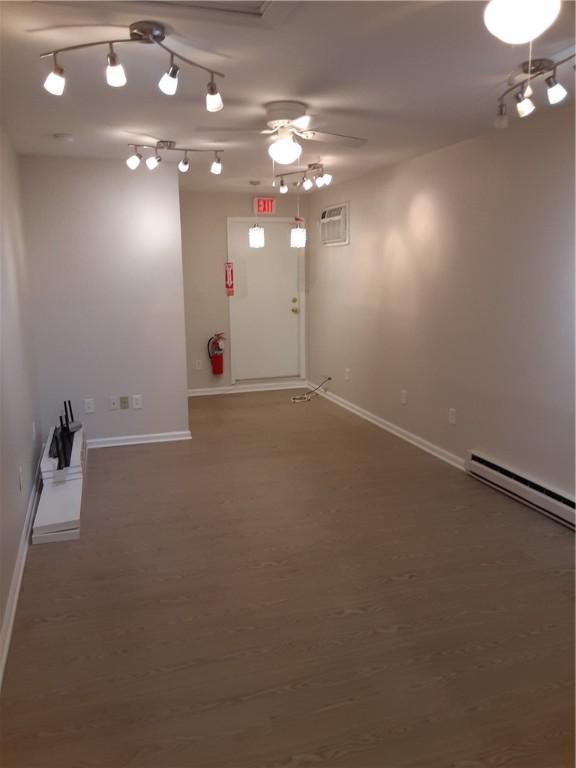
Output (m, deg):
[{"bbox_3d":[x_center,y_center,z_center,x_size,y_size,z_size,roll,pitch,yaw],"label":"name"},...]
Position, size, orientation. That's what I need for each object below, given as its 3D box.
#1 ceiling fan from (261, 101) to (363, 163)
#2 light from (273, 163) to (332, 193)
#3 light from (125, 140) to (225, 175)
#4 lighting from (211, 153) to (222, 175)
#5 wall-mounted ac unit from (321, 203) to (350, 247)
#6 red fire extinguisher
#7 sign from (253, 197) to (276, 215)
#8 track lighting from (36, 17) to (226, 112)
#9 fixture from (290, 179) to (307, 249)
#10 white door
[{"bbox_3d":[-0.014,-1.412,3.401,1.060,0.330,1.060,-4,12,-18],"label":"ceiling fan"},{"bbox_3d":[0.119,-1.892,5.508,0.230,0.220,0.840,-8,13,-31],"label":"light"},{"bbox_3d":[-0.804,-1.656,4.402,0.780,0.220,0.250,-7,13,-30],"label":"light"},{"bbox_3d":[-0.542,-1.664,4.503,0.085,0.170,0.085,-4,12,-18],"label":"lighting"},{"bbox_3d":[0.508,-1.798,6.835,0.075,0.430,0.740,-4,12,-18],"label":"wall-mounted ac unit"},{"bbox_3d":[-0.896,-0.366,7.538,0.220,0.510,0.160,-4,12,-18],"label":"red fire extinguisher"},{"bbox_3d":[-0.275,-2.216,7.465,0.275,0.190,0.050,-4,12,-18],"label":"sign"},{"bbox_3d":[-0.598,-1.266,2.450,0.800,0.220,0.430,-4,12,-18],"label":"track lighting"},{"bbox_3d":[0.121,-1.907,6.798,0.155,0.710,0.155,-4,12,-18],"label":"fixture"},{"bbox_3d":[-0.252,-1.054,7.735,1.015,2.090,0.070,-4,12,-18],"label":"white door"}]

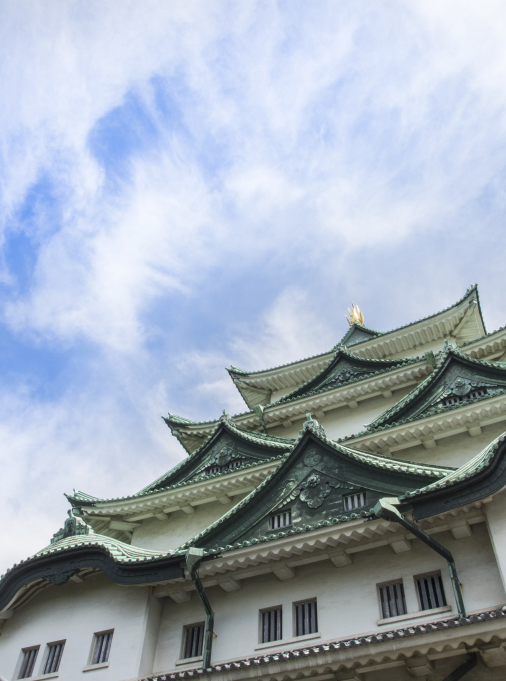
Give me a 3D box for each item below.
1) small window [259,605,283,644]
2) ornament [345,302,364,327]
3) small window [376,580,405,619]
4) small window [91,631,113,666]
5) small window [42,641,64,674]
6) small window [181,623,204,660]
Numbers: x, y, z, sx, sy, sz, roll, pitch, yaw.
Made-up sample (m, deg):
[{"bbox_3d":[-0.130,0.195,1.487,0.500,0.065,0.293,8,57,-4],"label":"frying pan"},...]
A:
[{"bbox_3d":[0.633,9.689,21.247,0.860,1.170,0.200,-19,-53,16],"label":"small window"},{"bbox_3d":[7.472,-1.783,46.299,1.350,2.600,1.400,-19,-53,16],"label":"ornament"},{"bbox_3d":[4.490,8.324,20.057,0.860,1.170,0.200,-19,-53,16],"label":"small window"},{"bbox_3d":[-5.381,11.041,22.434,0.860,1.170,0.200,-19,-53,16],"label":"small window"},{"bbox_3d":[-7.322,11.748,23.010,0.860,1.170,0.200,-19,-53,16],"label":"small window"},{"bbox_3d":[-2.062,10.639,22.082,0.860,1.170,0.200,-19,-53,16],"label":"small window"}]

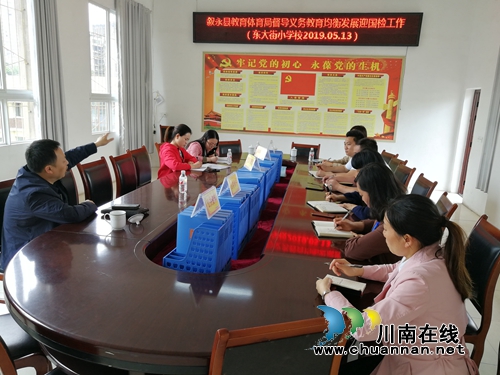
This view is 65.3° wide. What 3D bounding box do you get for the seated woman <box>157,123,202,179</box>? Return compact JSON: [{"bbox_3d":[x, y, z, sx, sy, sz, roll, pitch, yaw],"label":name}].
[{"bbox_3d":[-0.707,-0.107,4.466,0.720,1.240,0.500,5,13,9],"label":"seated woman"}]

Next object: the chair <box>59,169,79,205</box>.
[{"bbox_3d":[-1.288,0.343,3.054,0.550,0.927,0.440,5,13,9],"label":"chair"}]

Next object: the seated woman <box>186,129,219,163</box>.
[{"bbox_3d":[-0.712,-0.161,5.018,0.700,1.180,0.500,9,14,29],"label":"seated woman"}]

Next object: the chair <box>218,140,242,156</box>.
[{"bbox_3d":[-0.260,-0.211,5.738,0.440,0.927,0.550,-3,14,-24],"label":"chair"}]

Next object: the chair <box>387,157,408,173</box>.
[{"bbox_3d":[1.480,0.115,4.606,0.550,0.927,0.440,3,13,4],"label":"chair"}]

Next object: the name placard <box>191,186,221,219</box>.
[{"bbox_3d":[-0.206,0.069,1.915,0.086,0.116,0.200,5,13,12],"label":"name placard"}]

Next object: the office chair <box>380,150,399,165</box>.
[{"bbox_3d":[1.584,-0.005,5.277,0.560,0.960,0.480,2,12,-1],"label":"office chair"}]

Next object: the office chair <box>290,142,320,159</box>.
[{"bbox_3d":[0.803,-0.177,5.904,0.480,0.960,0.560,6,13,17],"label":"office chair"}]

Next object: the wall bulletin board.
[{"bbox_3d":[0.921,-1.757,7.537,3.812,1.550,0.040,5,13,9],"label":"wall bulletin board"}]

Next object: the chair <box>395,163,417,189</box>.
[{"bbox_3d":[1.359,0.218,4.120,0.550,0.927,0.440,3,13,2],"label":"chair"}]

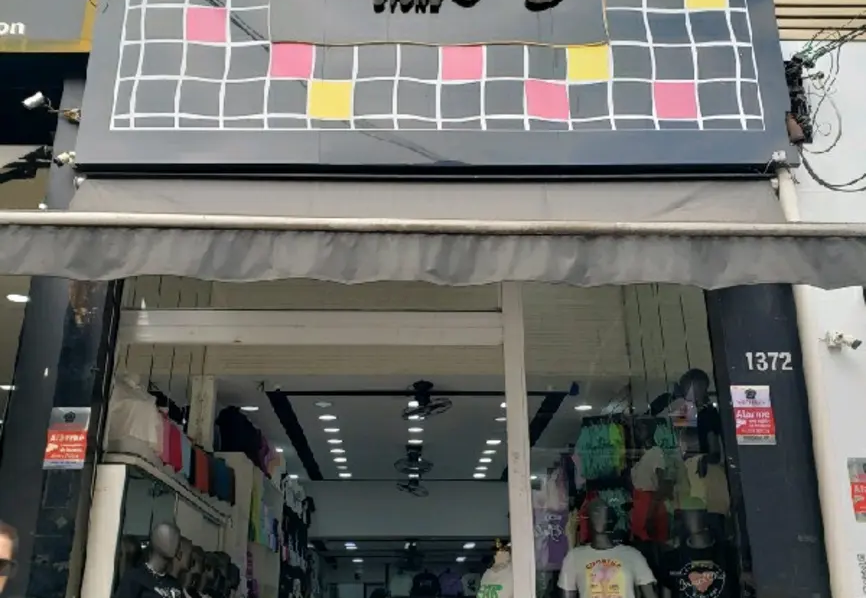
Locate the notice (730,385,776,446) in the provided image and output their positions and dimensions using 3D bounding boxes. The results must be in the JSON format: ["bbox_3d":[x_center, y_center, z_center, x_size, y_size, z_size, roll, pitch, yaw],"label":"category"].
[{"bbox_3d":[1.753,0.635,4.738,0.210,0.325,0.010,0,-20,-1],"label":"notice"}]

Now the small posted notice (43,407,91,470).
[{"bbox_3d":[-1.936,0.738,4.598,0.210,0.325,0.010,0,-20,-1],"label":"small posted notice"}]

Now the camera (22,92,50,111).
[{"bbox_3d":[-2.308,-1.149,5.046,0.150,0.070,0.065,-23,-16,-12],"label":"camera"}]

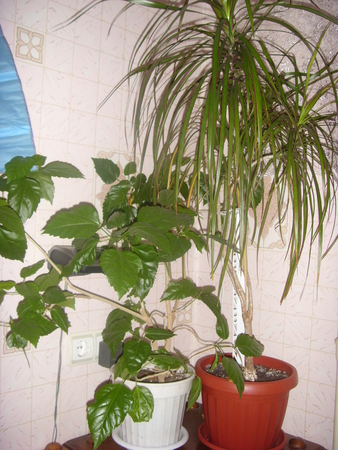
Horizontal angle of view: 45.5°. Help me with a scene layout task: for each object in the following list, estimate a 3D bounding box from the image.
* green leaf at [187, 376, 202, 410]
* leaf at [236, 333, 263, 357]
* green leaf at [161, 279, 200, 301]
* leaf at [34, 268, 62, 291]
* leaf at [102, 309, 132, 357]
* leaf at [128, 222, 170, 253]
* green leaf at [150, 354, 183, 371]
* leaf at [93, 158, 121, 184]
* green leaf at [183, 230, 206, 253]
[{"bbox_3d":[0.057,0.376,0.899,0.030,0.076,0.020,19,0,28],"label":"green leaf"},{"bbox_3d":[0.181,0.269,0.909,0.068,0.057,0.024,13,-21,6],"label":"leaf"},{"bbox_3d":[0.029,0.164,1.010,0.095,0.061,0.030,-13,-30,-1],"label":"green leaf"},{"bbox_3d":[-0.295,0.133,0.990,0.051,0.072,0.013,37,-31,19],"label":"leaf"},{"bbox_3d":[-0.129,0.268,1.010,0.075,0.121,0.022,5,-30,21],"label":"leaf"},{"bbox_3d":[-0.049,0.030,1.000,0.127,0.020,0.076,32,38,19],"label":"leaf"},{"bbox_3d":[-0.007,0.361,1.060,0.081,0.015,0.050,5,37,11],"label":"green leaf"},{"bbox_3d":[-0.155,-0.133,1.000,0.052,0.077,0.022,-39,0,-13],"label":"leaf"},{"bbox_3d":[0.069,0.045,1.100,0.085,0.017,0.043,45,44,16],"label":"green leaf"}]

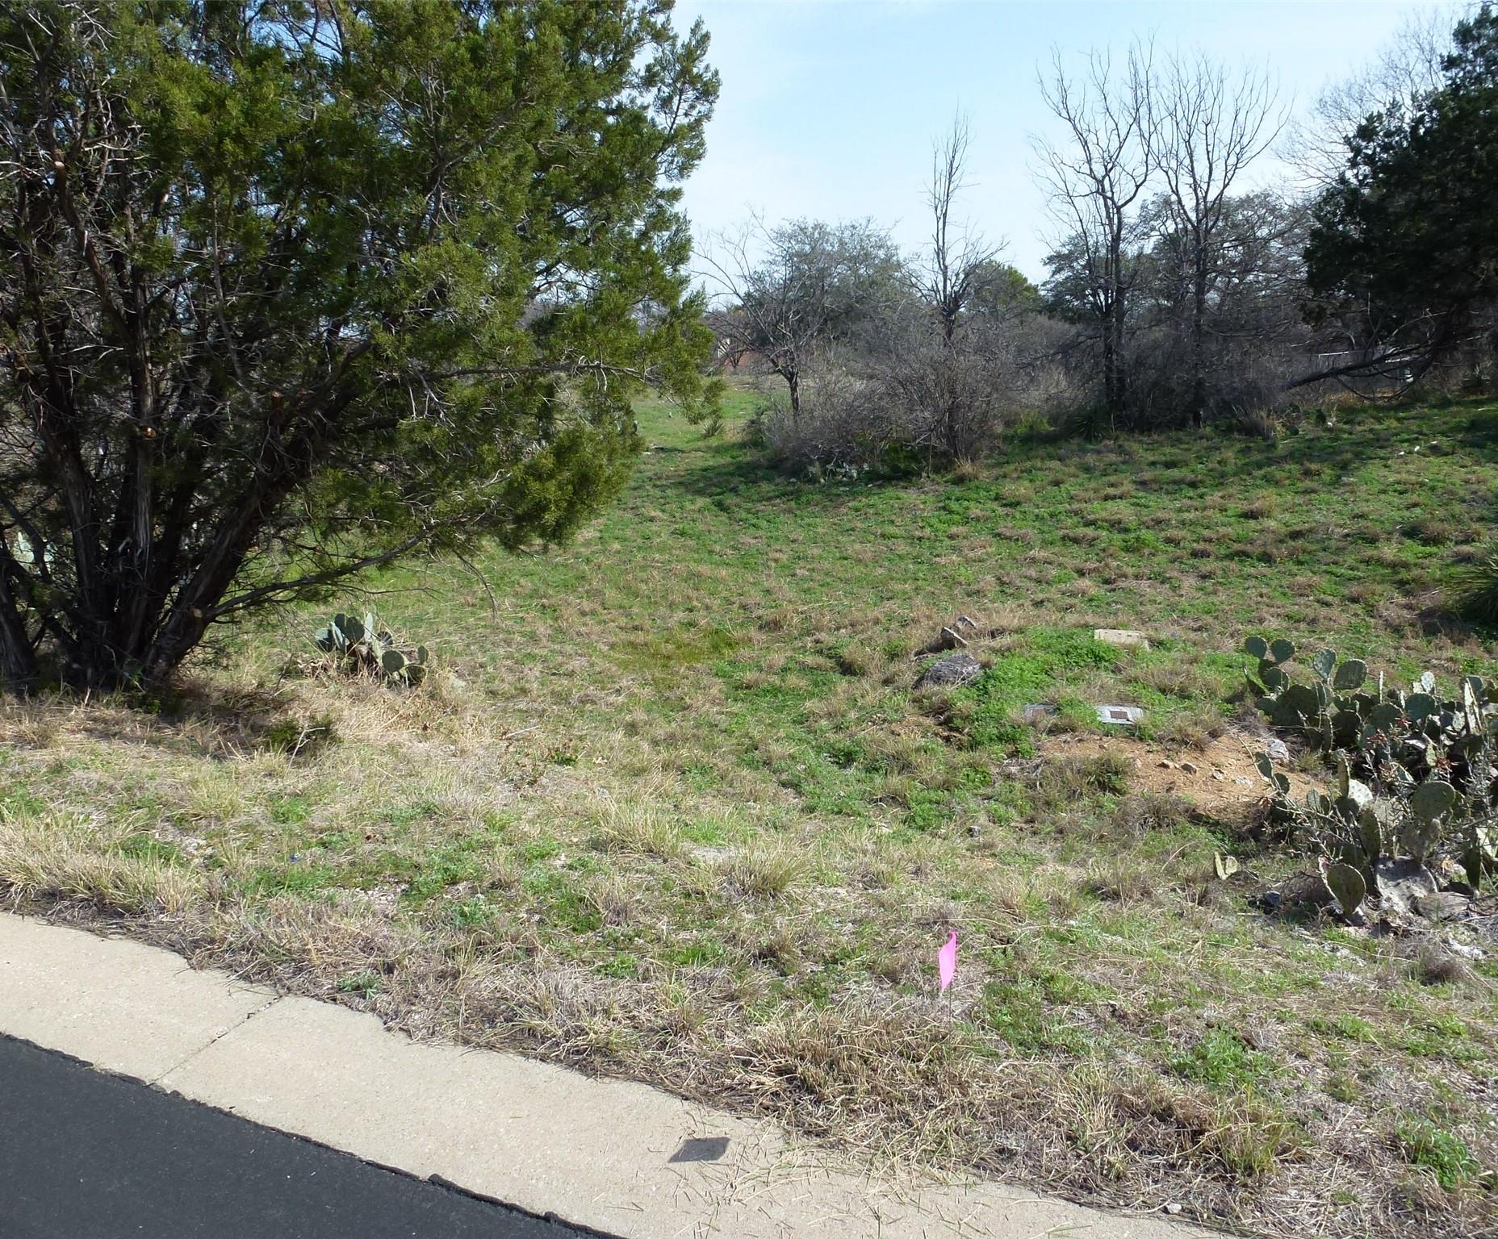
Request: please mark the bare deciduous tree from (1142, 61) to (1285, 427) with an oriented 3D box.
[{"bbox_3d":[9.413,-7.626,23.199,2.820,7.130,2.538,0,12,0],"label":"bare deciduous tree"}]

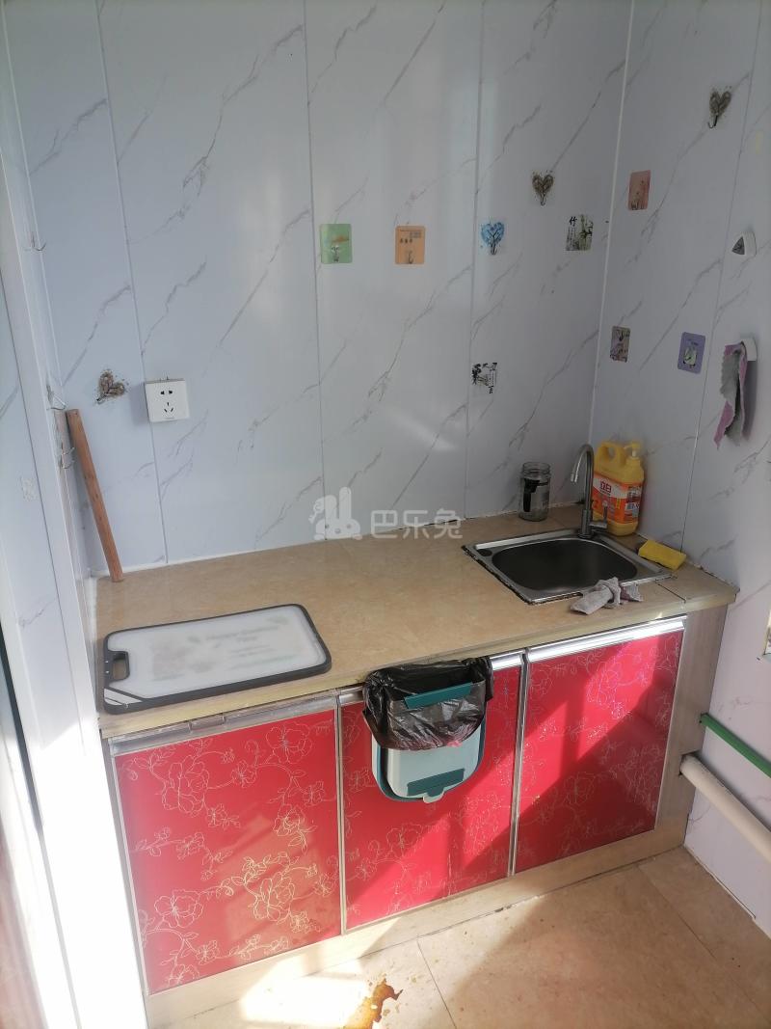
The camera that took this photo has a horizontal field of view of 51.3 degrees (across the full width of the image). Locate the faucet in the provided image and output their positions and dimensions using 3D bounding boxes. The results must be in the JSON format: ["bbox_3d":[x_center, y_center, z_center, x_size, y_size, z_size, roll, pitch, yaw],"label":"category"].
[{"bbox_3d":[0.499,-0.043,1.954,0.065,0.255,0.150,11,24,27],"label":"faucet"}]

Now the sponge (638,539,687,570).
[{"bbox_3d":[0.659,0.096,1.914,0.058,0.025,0.106,-14,25,-31],"label":"sponge"}]

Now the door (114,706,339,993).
[{"bbox_3d":[-0.287,0.651,1.566,0.405,0.592,0.020,-8,23,-19],"label":"door"}]

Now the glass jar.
[{"bbox_3d":[0.405,-0.062,2.168,0.077,0.143,0.077,0,21,0],"label":"glass jar"}]

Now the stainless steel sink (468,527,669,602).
[{"bbox_3d":[0.429,0.183,1.944,0.378,0.160,0.326,-8,23,-19],"label":"stainless steel sink"}]

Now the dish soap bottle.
[{"bbox_3d":[0.600,-0.083,2.080,0.066,0.245,0.135,-12,24,-27],"label":"dish soap bottle"}]

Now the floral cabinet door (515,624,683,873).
[{"bbox_3d":[0.480,0.542,1.835,0.405,0.592,0.020,-8,23,-19],"label":"floral cabinet door"}]

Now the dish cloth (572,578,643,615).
[{"bbox_3d":[0.467,0.168,1.726,0.170,0.036,0.088,-8,23,-19],"label":"dish cloth"}]

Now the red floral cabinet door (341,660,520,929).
[{"bbox_3d":[0.098,0.596,1.701,0.400,0.592,0.020,-8,23,-19],"label":"red floral cabinet door"}]

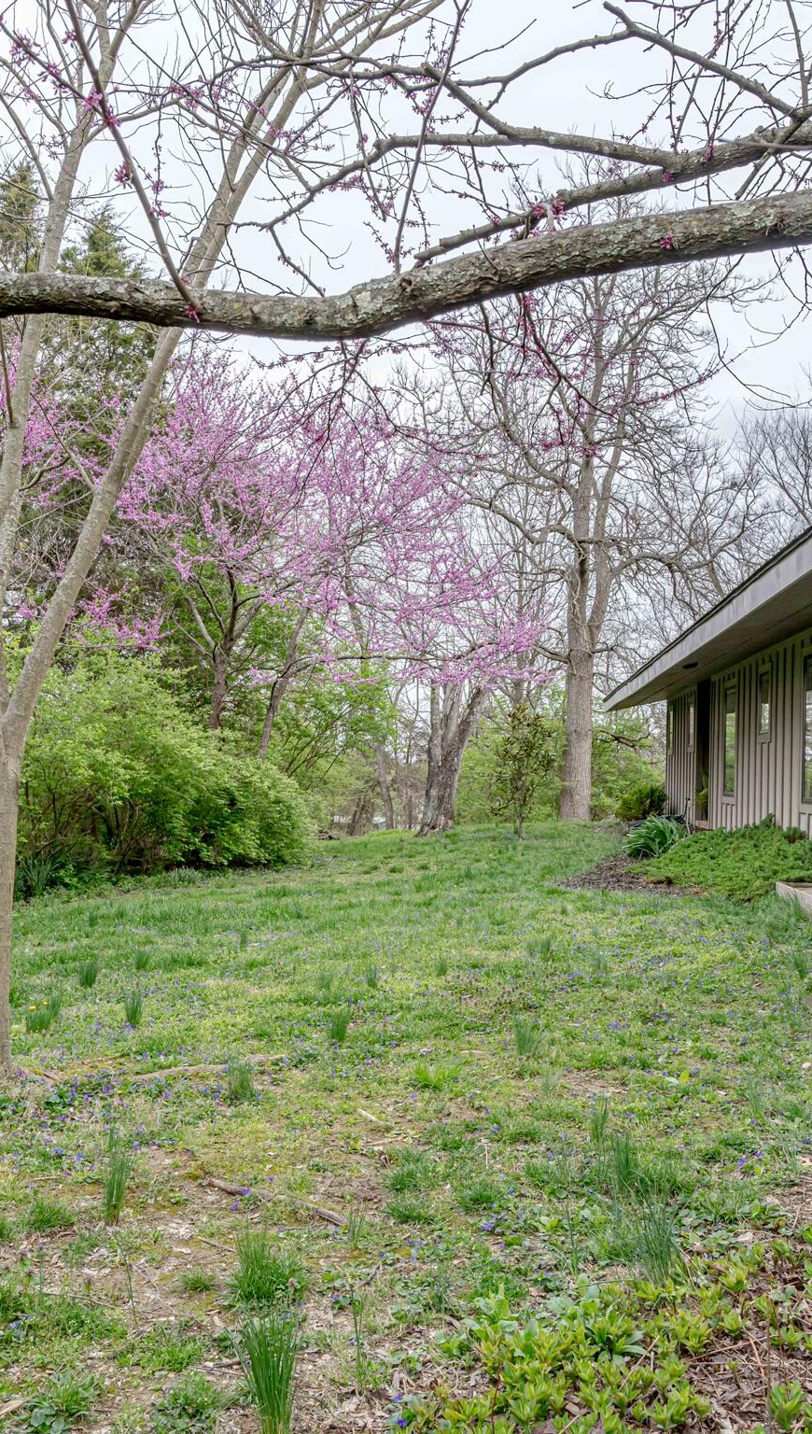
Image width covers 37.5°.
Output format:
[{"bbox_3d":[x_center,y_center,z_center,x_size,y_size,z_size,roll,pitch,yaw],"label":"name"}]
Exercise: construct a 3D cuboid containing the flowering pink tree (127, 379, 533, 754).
[{"bbox_3d":[-1.150,-1.650,18.000,6.300,7.000,5.800,2,-3,0],"label":"flowering pink tree"}]

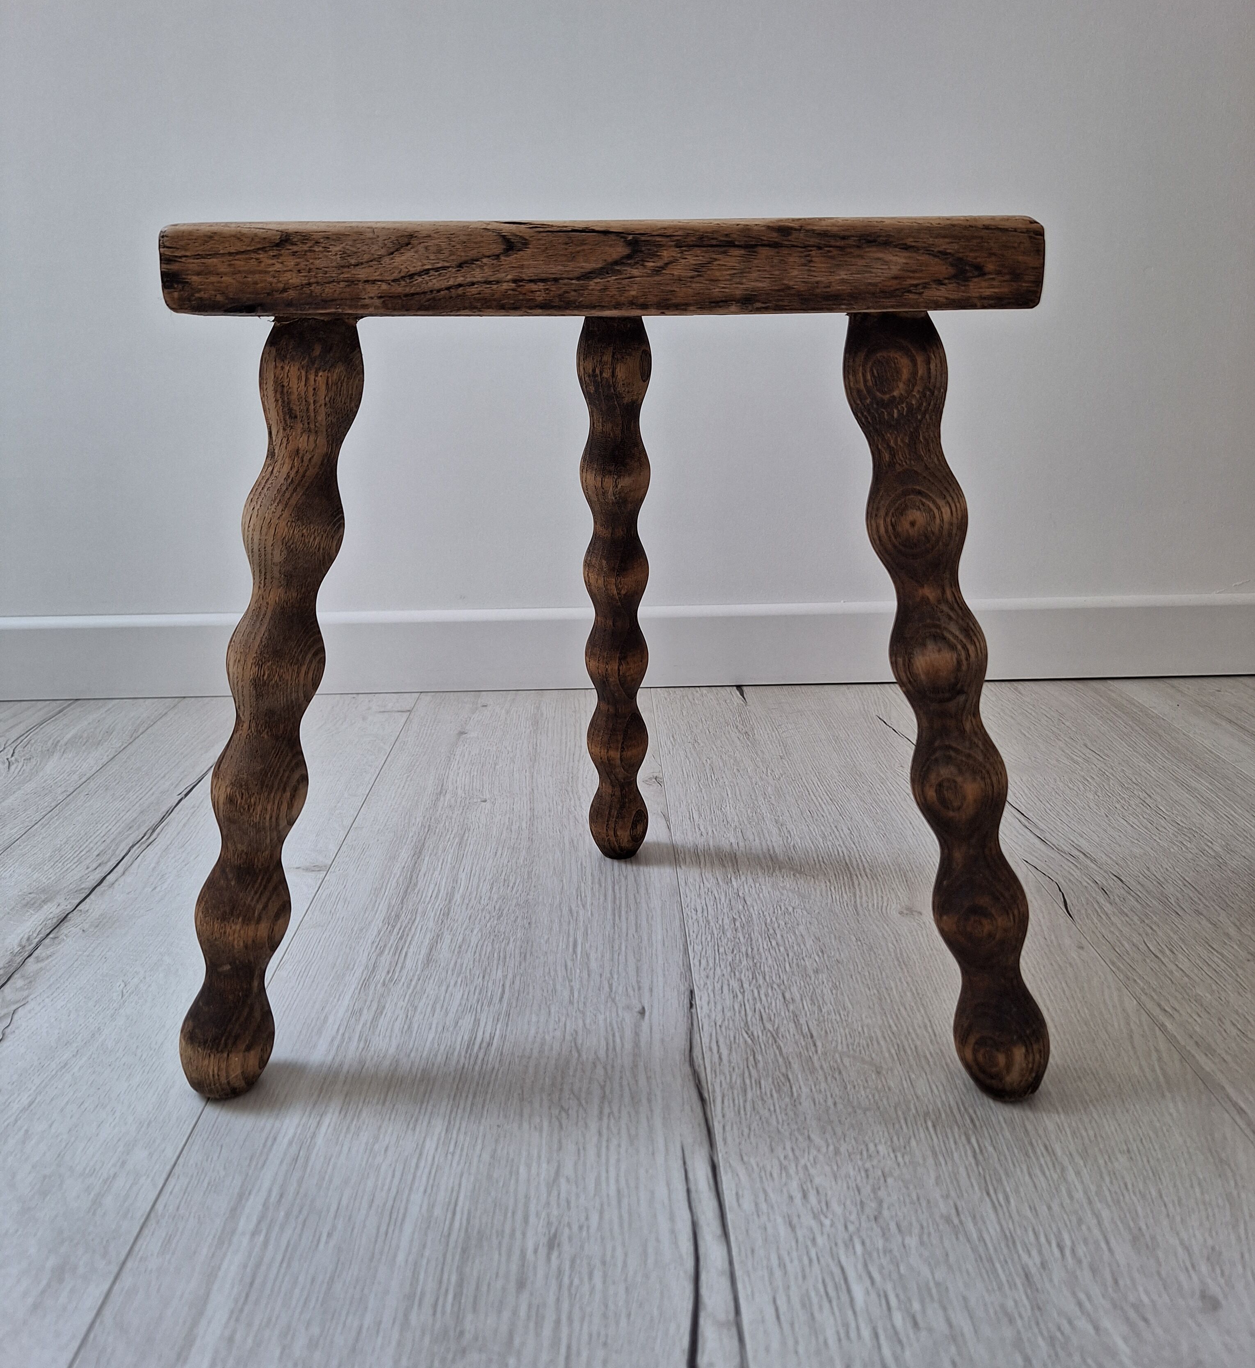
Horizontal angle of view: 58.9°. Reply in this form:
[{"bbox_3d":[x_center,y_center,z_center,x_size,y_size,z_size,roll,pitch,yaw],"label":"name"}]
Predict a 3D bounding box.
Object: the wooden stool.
[{"bbox_3d":[-0.004,-0.025,0.526,0.363,0.340,0.267,-1,18,0],"label":"wooden stool"}]

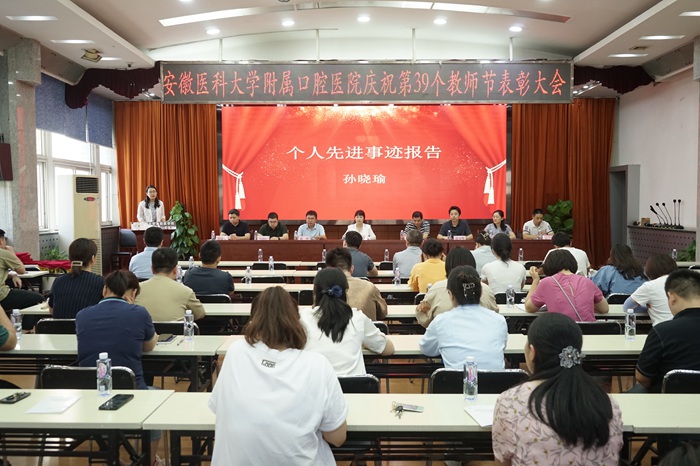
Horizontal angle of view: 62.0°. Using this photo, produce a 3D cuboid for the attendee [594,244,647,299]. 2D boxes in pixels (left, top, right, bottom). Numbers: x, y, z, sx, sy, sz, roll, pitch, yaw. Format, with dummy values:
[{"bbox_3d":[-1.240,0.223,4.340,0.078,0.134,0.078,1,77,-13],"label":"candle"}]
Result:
[{"bbox_3d":[2.463,0.703,5.367,0.520,1.200,0.750,0,3,-5],"label":"attendee"}]

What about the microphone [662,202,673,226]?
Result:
[{"bbox_3d":[5.424,-0.295,9.928,0.200,0.430,0.120,0,3,1],"label":"microphone"}]

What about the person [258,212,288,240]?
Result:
[{"bbox_3d":[-1.319,0.238,9.989,0.520,1.200,0.720,0,3,1],"label":"person"}]

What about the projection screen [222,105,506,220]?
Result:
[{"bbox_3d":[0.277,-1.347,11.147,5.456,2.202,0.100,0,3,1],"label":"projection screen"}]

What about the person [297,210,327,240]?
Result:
[{"bbox_3d":[-0.625,0.264,9.448,0.500,1.245,0.720,0,3,0],"label":"person"}]

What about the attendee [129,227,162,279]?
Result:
[{"bbox_3d":[-2.079,0.594,6.339,0.520,1.331,0.750,0,3,0],"label":"attendee"}]

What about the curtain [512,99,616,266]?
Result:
[{"bbox_3d":[4.146,-0.949,11.329,2.083,3.293,0.200,0,3,0],"label":"curtain"}]

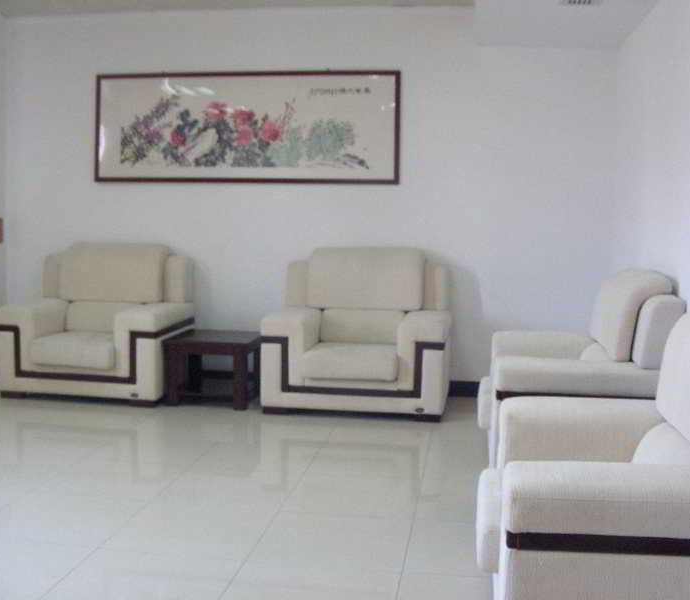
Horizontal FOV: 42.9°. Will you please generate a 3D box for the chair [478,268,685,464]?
[{"bbox_3d":[1.158,0.345,4.531,0.926,1.074,1.187,1,5,8],"label":"chair"}]

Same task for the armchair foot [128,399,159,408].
[{"bbox_3d":[-1.353,0.690,5.959,0.195,0.048,0.110,2,6,8],"label":"armchair foot"}]

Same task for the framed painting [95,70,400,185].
[{"bbox_3d":[-0.732,-1.246,6.387,2.265,0.784,0.044,1,5,8],"label":"framed painting"}]

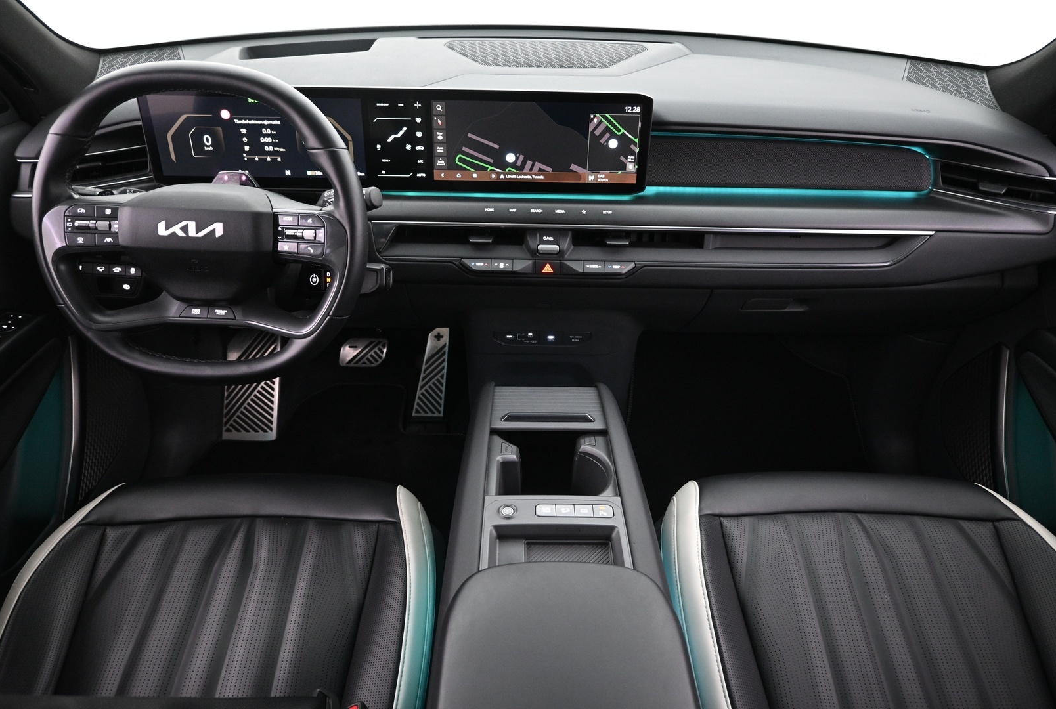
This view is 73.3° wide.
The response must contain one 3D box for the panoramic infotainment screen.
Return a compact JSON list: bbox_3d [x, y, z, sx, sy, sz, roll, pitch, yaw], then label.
[{"bbox_3d":[-0.183,-0.306,1.013,0.710,0.142,0.030,1,26,-1],"label":"panoramic infotainment screen"}]

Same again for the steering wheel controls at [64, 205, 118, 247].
[{"bbox_3d":[-0.497,-0.147,0.808,0.064,0.050,0.020,3,10,-1],"label":"steering wheel controls"}]

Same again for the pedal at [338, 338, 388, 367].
[{"bbox_3d":[-0.330,-0.005,1.420,0.097,0.059,0.025,1,0,-1],"label":"pedal"}]

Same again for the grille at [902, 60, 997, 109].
[{"bbox_3d":[0.685,-0.440,1.160,0.140,0.030,0.150,18,39,12],"label":"grille"}]

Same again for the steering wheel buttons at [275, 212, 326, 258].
[{"bbox_3d":[-0.260,-0.136,0.808,0.061,0.051,0.020,3,10,-1],"label":"steering wheel buttons"}]

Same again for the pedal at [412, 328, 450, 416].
[{"bbox_3d":[-0.194,0.035,1.462,0.064,0.185,0.028,4,-8,0],"label":"pedal"}]

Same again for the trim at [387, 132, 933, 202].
[{"bbox_3d":[0.193,-0.276,1.044,0.800,0.095,0.040,1,25,-1],"label":"trim"}]

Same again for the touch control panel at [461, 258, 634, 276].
[{"bbox_3d":[0.030,-0.130,1.055,0.258,0.027,0.022,1,11,-1],"label":"touch control panel"}]

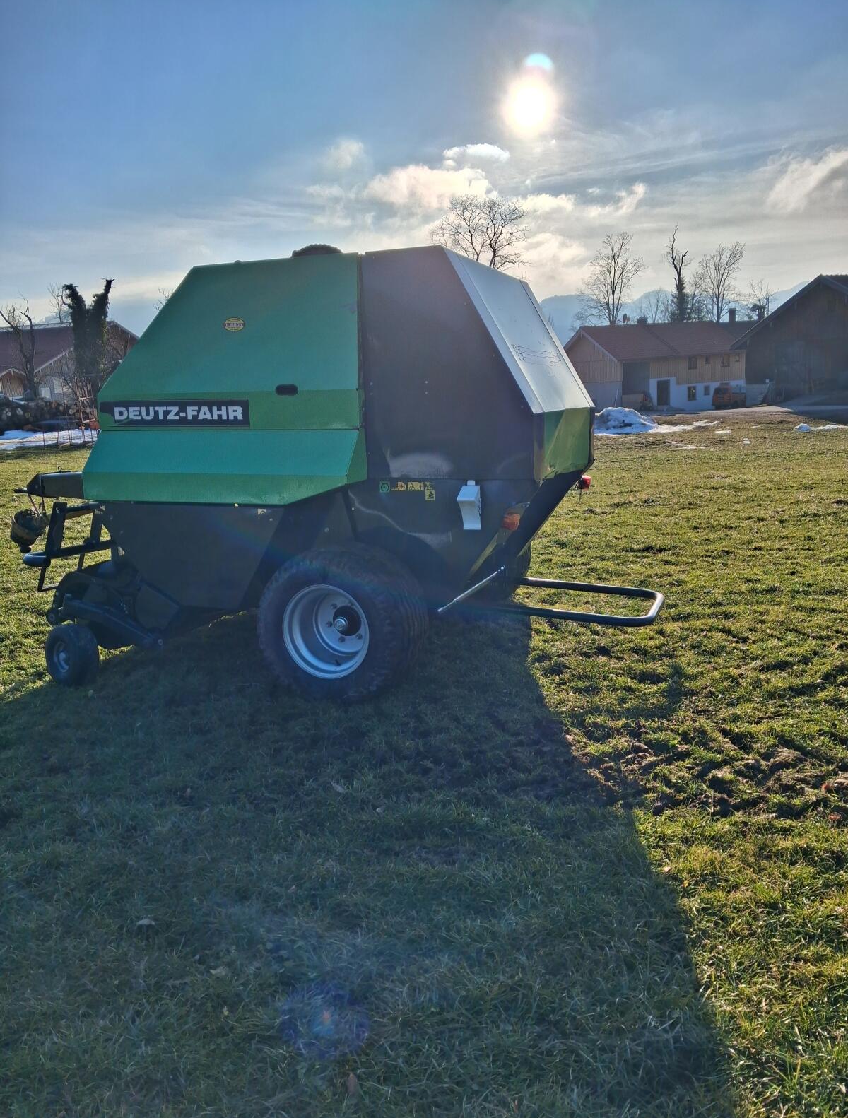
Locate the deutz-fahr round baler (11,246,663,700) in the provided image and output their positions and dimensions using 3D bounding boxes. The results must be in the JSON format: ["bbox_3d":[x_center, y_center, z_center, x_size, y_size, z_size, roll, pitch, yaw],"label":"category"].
[{"bbox_3d":[-0.819,-0.637,5.682,4.620,2.360,2.480,3,11,20],"label":"deutz-fahr round baler"}]

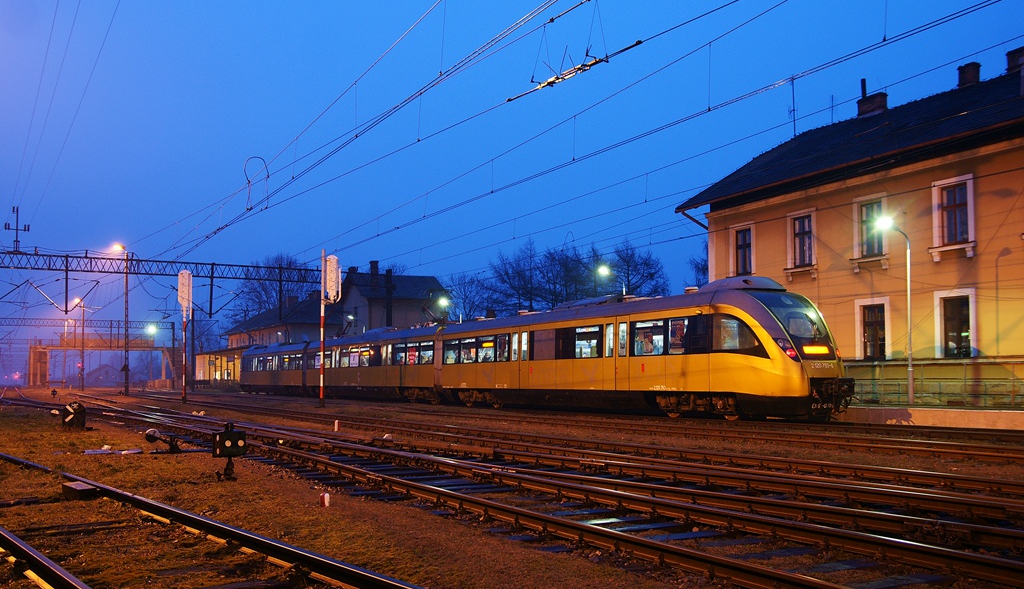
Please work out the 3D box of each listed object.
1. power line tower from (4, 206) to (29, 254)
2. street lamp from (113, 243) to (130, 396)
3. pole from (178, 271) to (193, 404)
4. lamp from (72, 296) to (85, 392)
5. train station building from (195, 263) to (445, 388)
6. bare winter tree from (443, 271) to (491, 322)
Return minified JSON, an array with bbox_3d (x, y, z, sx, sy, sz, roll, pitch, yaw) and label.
[{"bbox_3d":[-29.530,-3.818,56.000,1.450,2.750,0.350,2,-6,-28],"label":"power line tower"},{"bbox_3d":[-27.456,1.793,66.000,1.120,10.650,0.320,2,-6,-28],"label":"street lamp"},{"bbox_3d":[-15.652,2.042,45.000,0.660,6.400,0.500,2,-6,-28],"label":"pole"},{"bbox_3d":[-48.918,5.646,106.000,1.200,10.600,0.320,2,-6,-28],"label":"lamp"},{"bbox_3d":[-24.876,4.850,113.021,14.000,12.500,52.000,2,-6,-28],"label":"train station building"},{"bbox_3d":[-4.473,3.749,94.465,5.600,12.200,5.600,0,-5,0],"label":"bare winter tree"}]

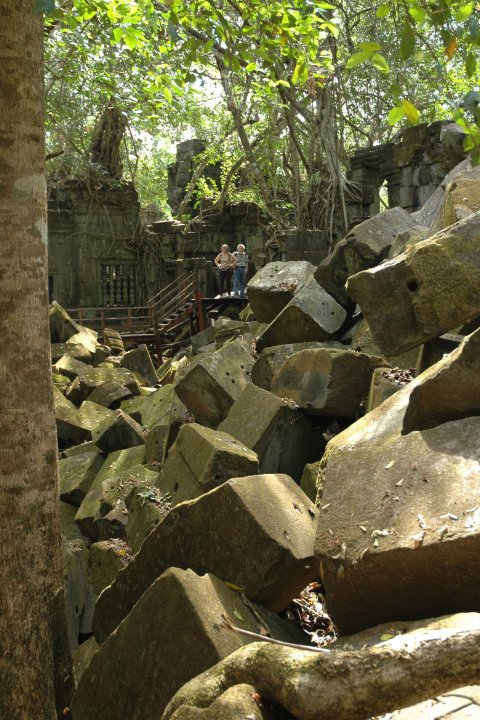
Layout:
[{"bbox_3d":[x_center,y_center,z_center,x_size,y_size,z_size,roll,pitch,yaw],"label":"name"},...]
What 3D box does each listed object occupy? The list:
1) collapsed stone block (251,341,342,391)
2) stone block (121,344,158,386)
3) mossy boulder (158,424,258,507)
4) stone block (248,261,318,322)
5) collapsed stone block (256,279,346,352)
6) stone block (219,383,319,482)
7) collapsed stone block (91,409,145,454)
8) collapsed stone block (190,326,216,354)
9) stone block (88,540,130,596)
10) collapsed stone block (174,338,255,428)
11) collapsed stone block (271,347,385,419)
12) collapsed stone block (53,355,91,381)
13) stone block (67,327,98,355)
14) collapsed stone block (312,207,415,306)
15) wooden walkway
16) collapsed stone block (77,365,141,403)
[{"bbox_3d":[0.842,0.115,12.400,1.100,0.600,0.650,3,0,25],"label":"collapsed stone block"},{"bbox_3d":[-2.258,0.202,20.500,0.644,0.837,0.446,-23,-4,-14],"label":"stone block"},{"bbox_3d":[-0.324,1.106,8.860,0.495,0.689,0.693,18,7,-34],"label":"mossy boulder"},{"bbox_3d":[0.662,-0.898,12.800,0.796,0.603,0.605,10,45,36],"label":"stone block"},{"bbox_3d":[0.928,-0.484,13.637,1.057,0.684,0.746,-49,2,42],"label":"collapsed stone block"},{"bbox_3d":[0.320,0.938,10.180,0.557,0.769,1.118,28,-14,37],"label":"stone block"},{"bbox_3d":[-1.750,1.125,13.370,0.565,0.512,0.685,-46,11,-3],"label":"collapsed stone block"},{"bbox_3d":[-0.710,-0.325,20.500,0.628,0.451,0.490,-25,-44,24],"label":"collapsed stone block"},{"bbox_3d":[-1.056,1.793,7.800,0.420,0.460,0.450,7,11,11],"label":"stone block"},{"bbox_3d":[-0.169,0.272,10.800,0.482,0.613,0.906,-48,-10,36],"label":"collapsed stone block"},{"bbox_3d":[1.060,0.291,11.400,1.200,0.720,0.650,3,-9,-11],"label":"collapsed stone block"},{"bbox_3d":[-3.663,0.243,20.500,0.717,0.372,0.634,12,30,3],"label":"collapsed stone block"},{"bbox_3d":[-3.963,-0.377,23.000,0.692,0.495,0.602,11,27,-13],"label":"stone block"},{"bbox_3d":[1.998,-1.602,13.816,1.300,0.583,0.923,-34,-15,-39],"label":"collapsed stone block"},{"bbox_3d":[-2.569,-1.307,28.300,5.700,2.550,1.900,-2,4,-12],"label":"wooden walkway"},{"bbox_3d":[-2.759,0.516,19.300,1.177,0.434,0.715,-2,27,-8],"label":"collapsed stone block"}]

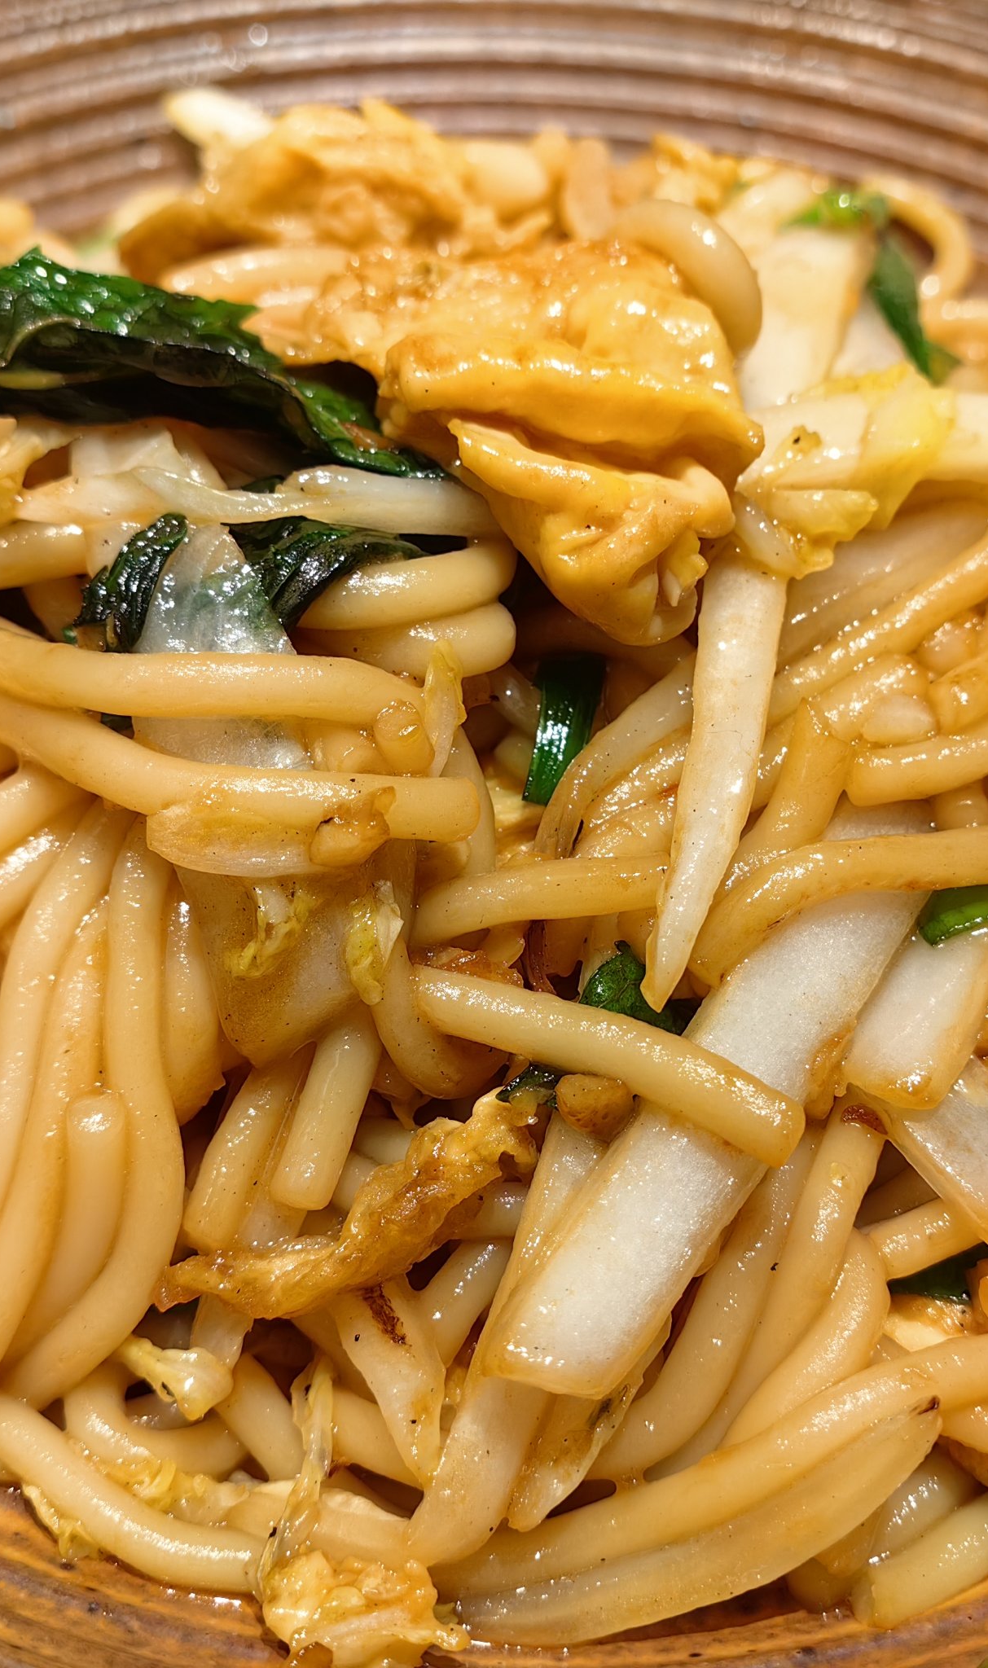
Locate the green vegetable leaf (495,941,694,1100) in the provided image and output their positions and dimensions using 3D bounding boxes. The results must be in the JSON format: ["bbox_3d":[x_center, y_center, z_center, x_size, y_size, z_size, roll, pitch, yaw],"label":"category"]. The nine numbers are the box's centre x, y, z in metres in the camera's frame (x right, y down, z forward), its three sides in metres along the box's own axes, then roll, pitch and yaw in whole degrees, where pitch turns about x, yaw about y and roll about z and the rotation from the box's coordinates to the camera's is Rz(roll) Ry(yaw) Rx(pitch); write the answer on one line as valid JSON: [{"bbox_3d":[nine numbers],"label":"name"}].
[{"bbox_3d":[0.010,0.018,0.172,0.022,0.007,0.010,-28,55,-22],"label":"green vegetable leaf"}]

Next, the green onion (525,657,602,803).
[{"bbox_3d":[0.007,-0.011,0.182,0.006,0.004,0.018,9,50,8],"label":"green onion"}]

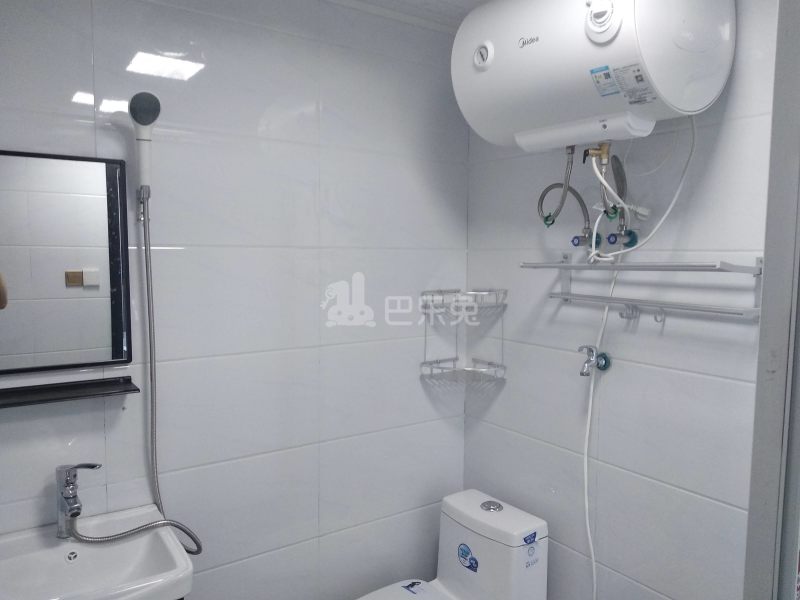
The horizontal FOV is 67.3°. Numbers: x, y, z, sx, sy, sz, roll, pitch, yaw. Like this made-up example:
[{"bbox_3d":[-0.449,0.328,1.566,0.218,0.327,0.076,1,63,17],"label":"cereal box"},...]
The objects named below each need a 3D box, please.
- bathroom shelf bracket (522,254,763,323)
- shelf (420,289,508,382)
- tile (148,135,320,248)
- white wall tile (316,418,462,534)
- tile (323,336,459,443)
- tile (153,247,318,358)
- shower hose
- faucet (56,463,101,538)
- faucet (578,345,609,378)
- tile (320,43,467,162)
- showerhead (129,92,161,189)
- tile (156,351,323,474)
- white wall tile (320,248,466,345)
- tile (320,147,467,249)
[{"bbox_3d":[0.573,-0.038,1.528,0.185,0.150,0.575,-3,6,-35],"label":"bathroom shelf bracket"},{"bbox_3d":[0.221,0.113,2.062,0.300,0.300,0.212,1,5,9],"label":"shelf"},{"bbox_3d":[-0.479,-0.297,1.630,0.580,0.300,0.010,-3,6,-35],"label":"tile"},{"bbox_3d":[-0.010,0.577,2.041,0.591,0.300,0.010,-3,6,-35],"label":"white wall tile"},{"bbox_3d":[-0.010,0.280,2.012,0.595,0.300,0.010,-3,6,-35],"label":"tile"},{"bbox_3d":[-0.481,0.002,1.654,0.580,0.300,0.010,-3,6,-35],"label":"tile"},{"bbox_3d":[-0.637,0.182,1.424,0.295,0.905,0.170,-3,6,-35],"label":"shower hose"},{"bbox_3d":[-0.726,0.472,1.367,0.090,0.175,0.130,-3,6,-35],"label":"faucet"},{"bbox_3d":[0.531,0.168,1.660,0.100,0.090,0.050,-3,6,-35],"label":"faucet"},{"bbox_3d":[-0.001,-0.617,1.937,0.595,0.300,0.010,-3,6,-35],"label":"tile"},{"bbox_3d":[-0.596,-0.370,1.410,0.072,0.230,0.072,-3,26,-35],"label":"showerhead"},{"bbox_3d":[-0.482,0.303,1.684,0.570,0.300,0.010,-3,6,-35],"label":"tile"},{"bbox_3d":[-0.005,-0.019,1.988,0.597,0.300,0.010,-3,6,-35],"label":"white wall tile"},{"bbox_3d":[-0.001,-0.320,1.968,0.591,0.300,0.010,-3,6,-35],"label":"tile"}]

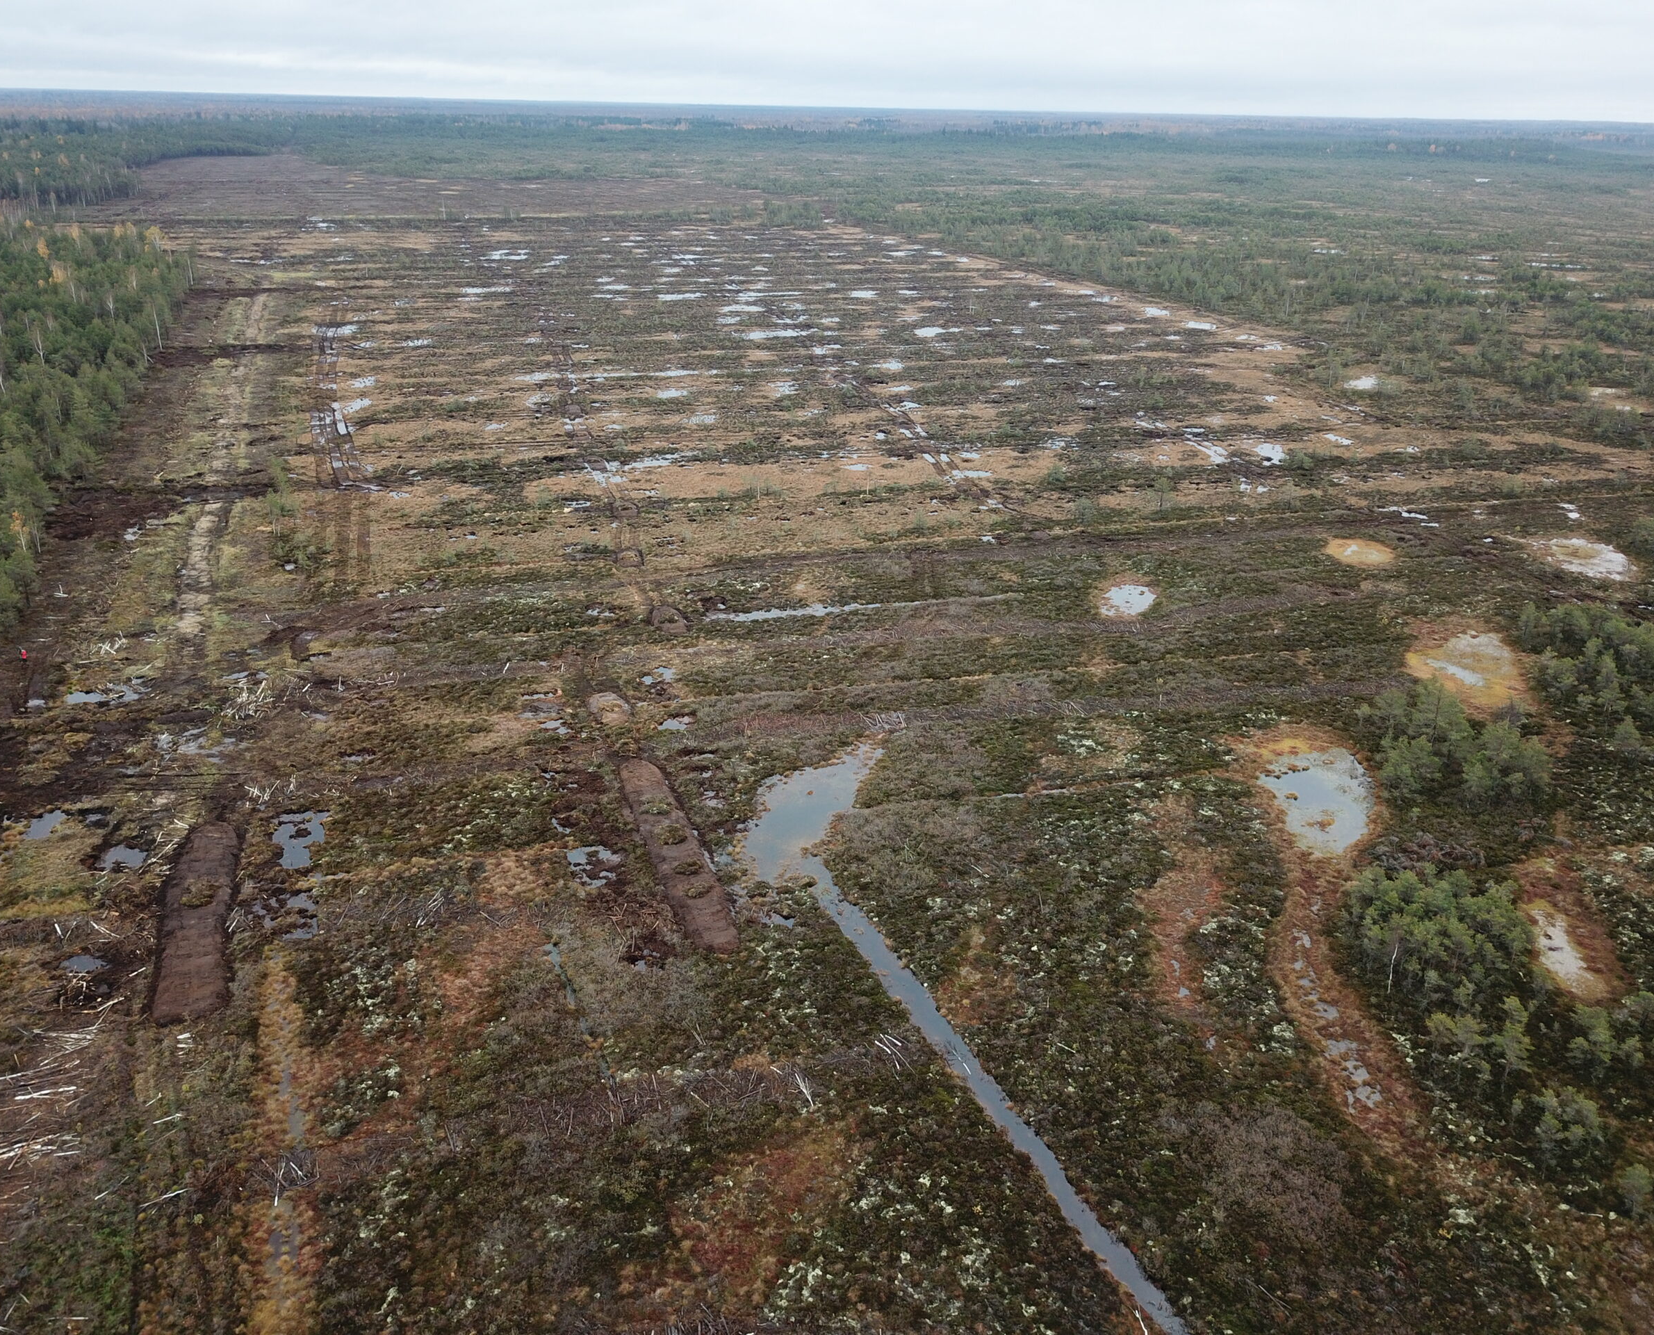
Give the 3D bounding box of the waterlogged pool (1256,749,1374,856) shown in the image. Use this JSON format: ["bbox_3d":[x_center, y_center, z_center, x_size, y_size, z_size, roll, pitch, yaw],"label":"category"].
[{"bbox_3d":[33.932,8.941,91.202,8.000,0.300,15.800,3,23,6],"label":"waterlogged pool"}]

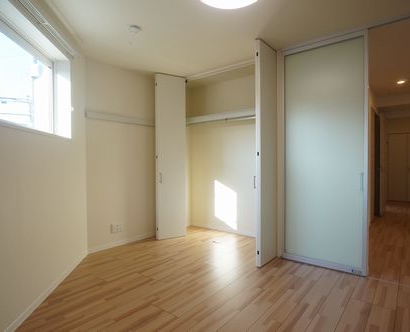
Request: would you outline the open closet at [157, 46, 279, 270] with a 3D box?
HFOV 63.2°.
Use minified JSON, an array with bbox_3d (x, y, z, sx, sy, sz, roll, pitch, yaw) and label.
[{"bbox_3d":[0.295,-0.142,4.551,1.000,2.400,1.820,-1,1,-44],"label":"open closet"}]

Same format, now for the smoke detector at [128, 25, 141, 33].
[{"bbox_3d":[-0.666,-1.296,3.157,0.122,0.045,0.122,0,1,0],"label":"smoke detector"}]

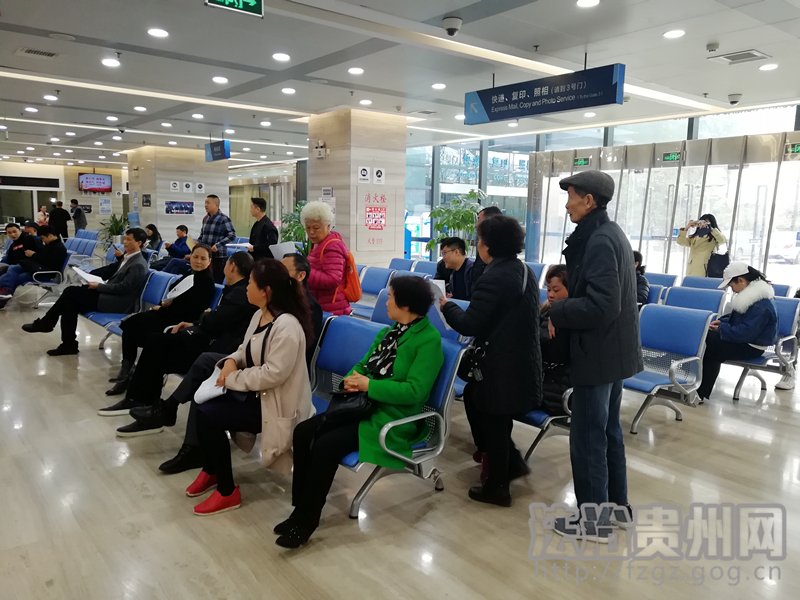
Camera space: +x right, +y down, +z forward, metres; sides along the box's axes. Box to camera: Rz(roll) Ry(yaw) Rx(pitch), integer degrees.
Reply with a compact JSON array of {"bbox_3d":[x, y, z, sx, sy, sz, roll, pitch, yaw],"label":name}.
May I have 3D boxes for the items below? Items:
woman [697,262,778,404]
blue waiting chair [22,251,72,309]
[{"bbox_3d":[2.776,0.252,5.230,0.930,1.130,0.490,-5,10,-38],"label":"woman"},{"bbox_3d":[-5.162,-0.277,9.133,0.710,0.840,0.550,-5,10,-39],"label":"blue waiting chair"}]

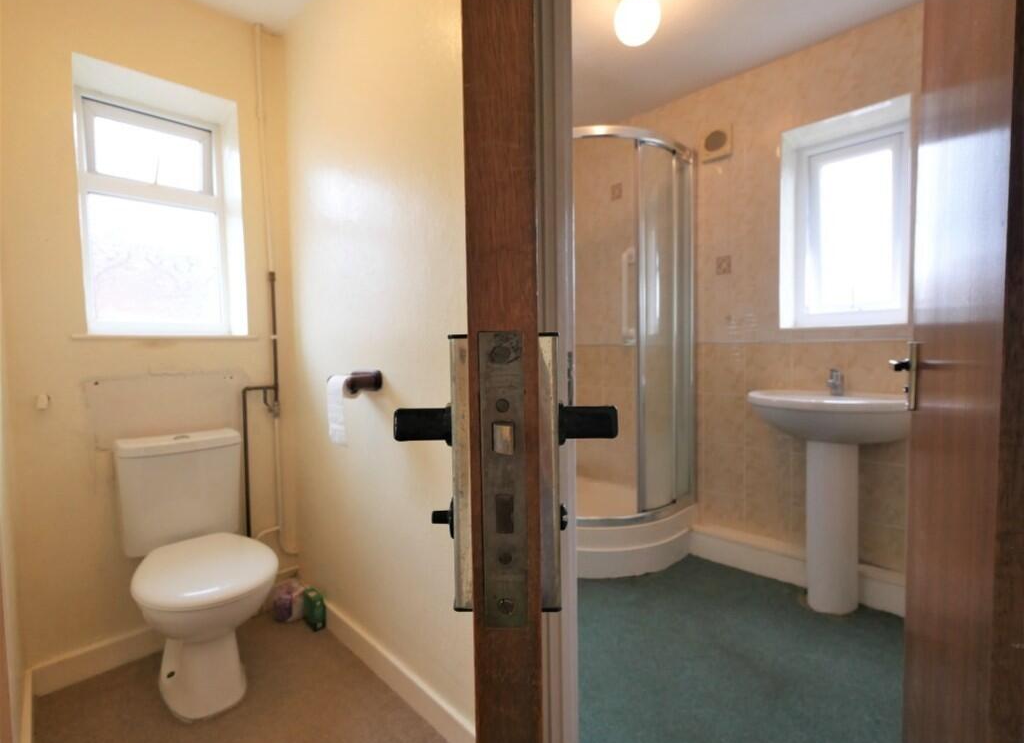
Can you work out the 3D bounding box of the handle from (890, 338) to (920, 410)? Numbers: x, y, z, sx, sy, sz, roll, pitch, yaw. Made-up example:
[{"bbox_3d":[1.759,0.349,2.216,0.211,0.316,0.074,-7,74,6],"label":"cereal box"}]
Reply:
[{"bbox_3d":[0.914,0.011,1.108,0.055,0.163,0.115,1,4,34],"label":"handle"}]

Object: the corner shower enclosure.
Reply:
[{"bbox_3d":[0.391,-0.087,2.416,0.813,1.987,0.845,-4,5,-44],"label":"corner shower enclosure"}]

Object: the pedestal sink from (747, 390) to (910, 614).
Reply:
[{"bbox_3d":[1.250,0.510,1.851,0.433,0.834,0.550,-4,5,-44],"label":"pedestal sink"}]

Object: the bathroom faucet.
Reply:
[{"bbox_3d":[1.259,0.041,1.839,0.120,0.110,0.050,-4,5,-44],"label":"bathroom faucet"}]

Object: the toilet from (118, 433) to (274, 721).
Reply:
[{"bbox_3d":[-0.952,0.607,1.452,0.355,0.762,0.680,-4,5,-44],"label":"toilet"}]

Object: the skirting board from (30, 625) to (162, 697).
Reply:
[{"bbox_3d":[-1.180,0.929,1.715,0.780,0.096,0.016,-4,5,-44],"label":"skirting board"}]

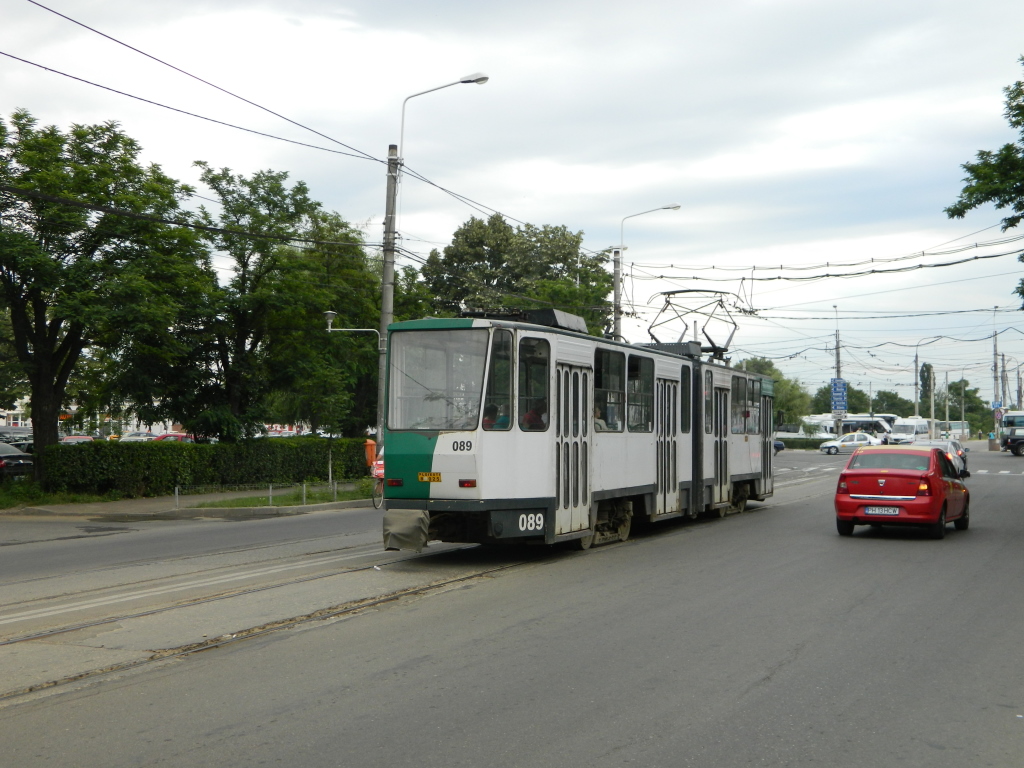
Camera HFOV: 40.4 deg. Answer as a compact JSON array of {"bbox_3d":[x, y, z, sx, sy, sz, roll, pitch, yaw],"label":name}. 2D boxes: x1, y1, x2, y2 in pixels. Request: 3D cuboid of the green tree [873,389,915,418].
[{"bbox_3d":[49.392,4.322,179.963,5.600,7.490,5.400,0,-2,0],"label":"green tree"}]

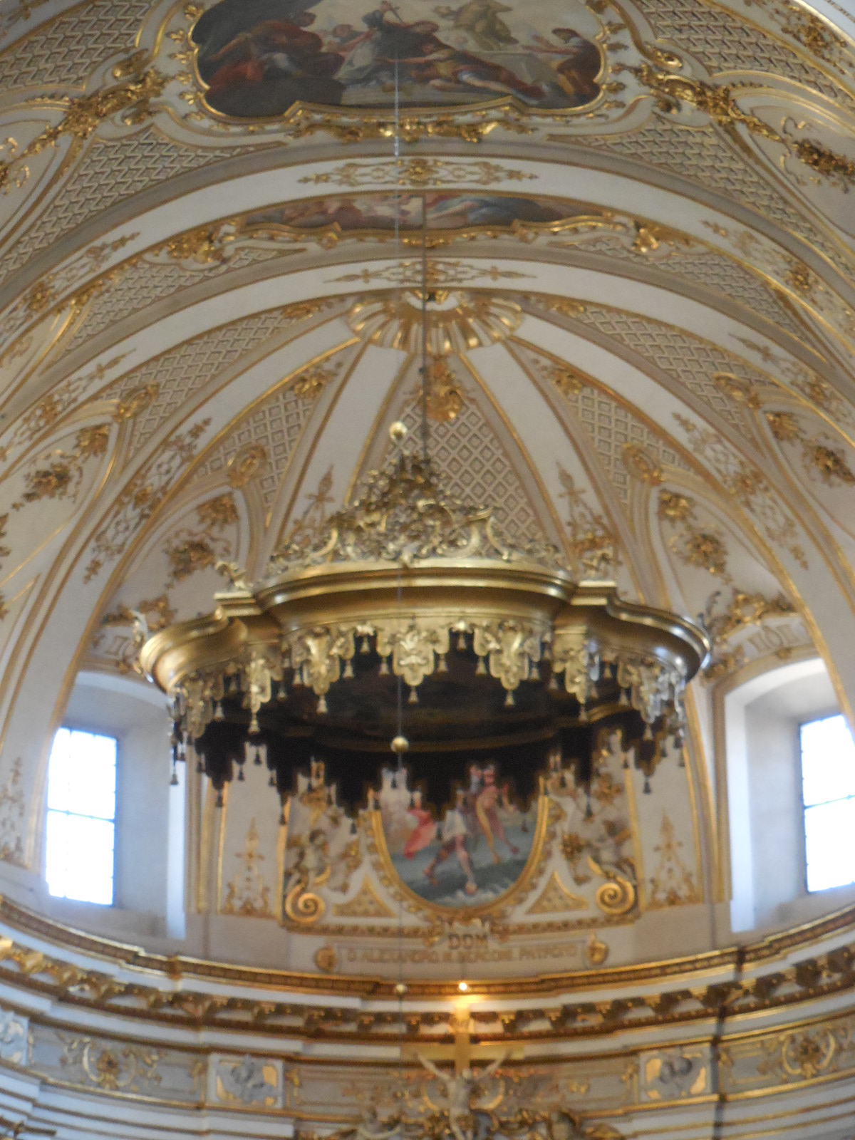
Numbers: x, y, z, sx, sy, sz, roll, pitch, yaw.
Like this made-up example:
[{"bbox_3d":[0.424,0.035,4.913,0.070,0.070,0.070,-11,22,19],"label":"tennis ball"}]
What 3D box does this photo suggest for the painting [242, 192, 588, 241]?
[{"bbox_3d":[-0.107,-4.091,43.221,4.120,0.300,1.300,-1,-20,3],"label":"painting"}]

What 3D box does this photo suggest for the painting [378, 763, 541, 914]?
[{"bbox_3d":[0.392,2.883,47.509,2.140,3.040,0.150,-1,-20,3],"label":"painting"}]

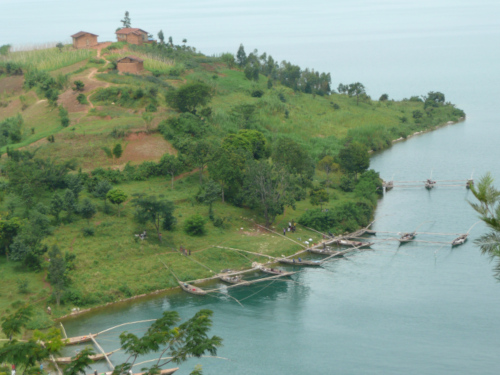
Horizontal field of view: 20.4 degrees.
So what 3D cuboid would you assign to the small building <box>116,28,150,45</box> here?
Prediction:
[{"bbox_3d":[-34.490,-44.340,408.000,7.600,4.500,6.400,5,10,33],"label":"small building"}]

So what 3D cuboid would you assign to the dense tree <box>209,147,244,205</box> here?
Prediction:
[{"bbox_3d":[-5.695,-2.908,336.000,8.460,12.560,8.210,0,9,0],"label":"dense tree"}]

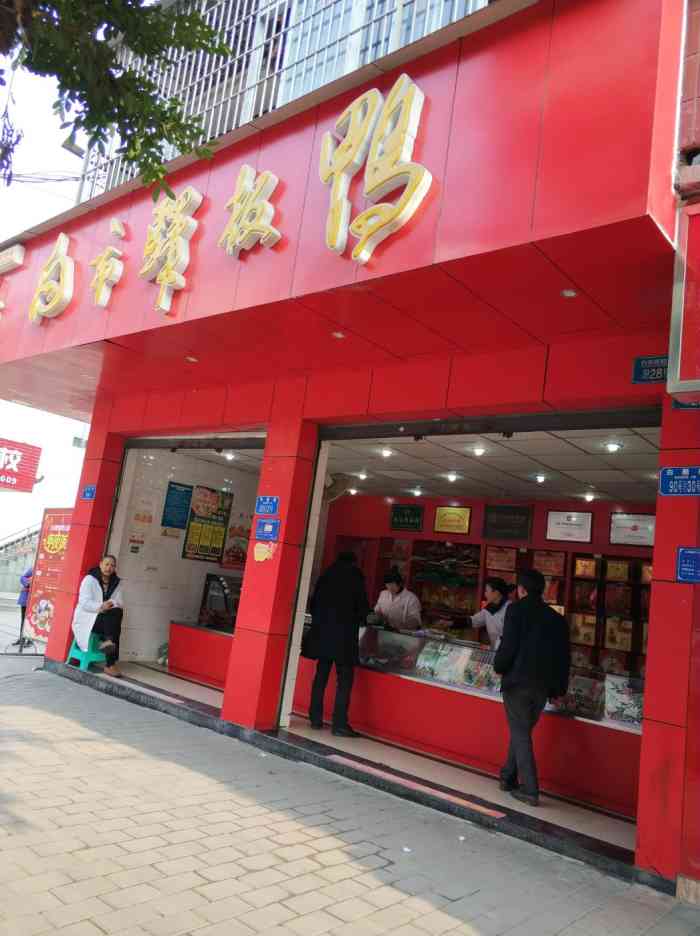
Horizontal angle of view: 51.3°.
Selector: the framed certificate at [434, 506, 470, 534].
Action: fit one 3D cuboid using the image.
[{"bbox_3d":[1.399,0.707,9.955,0.550,0.365,0.030,0,-12,42],"label":"framed certificate"}]

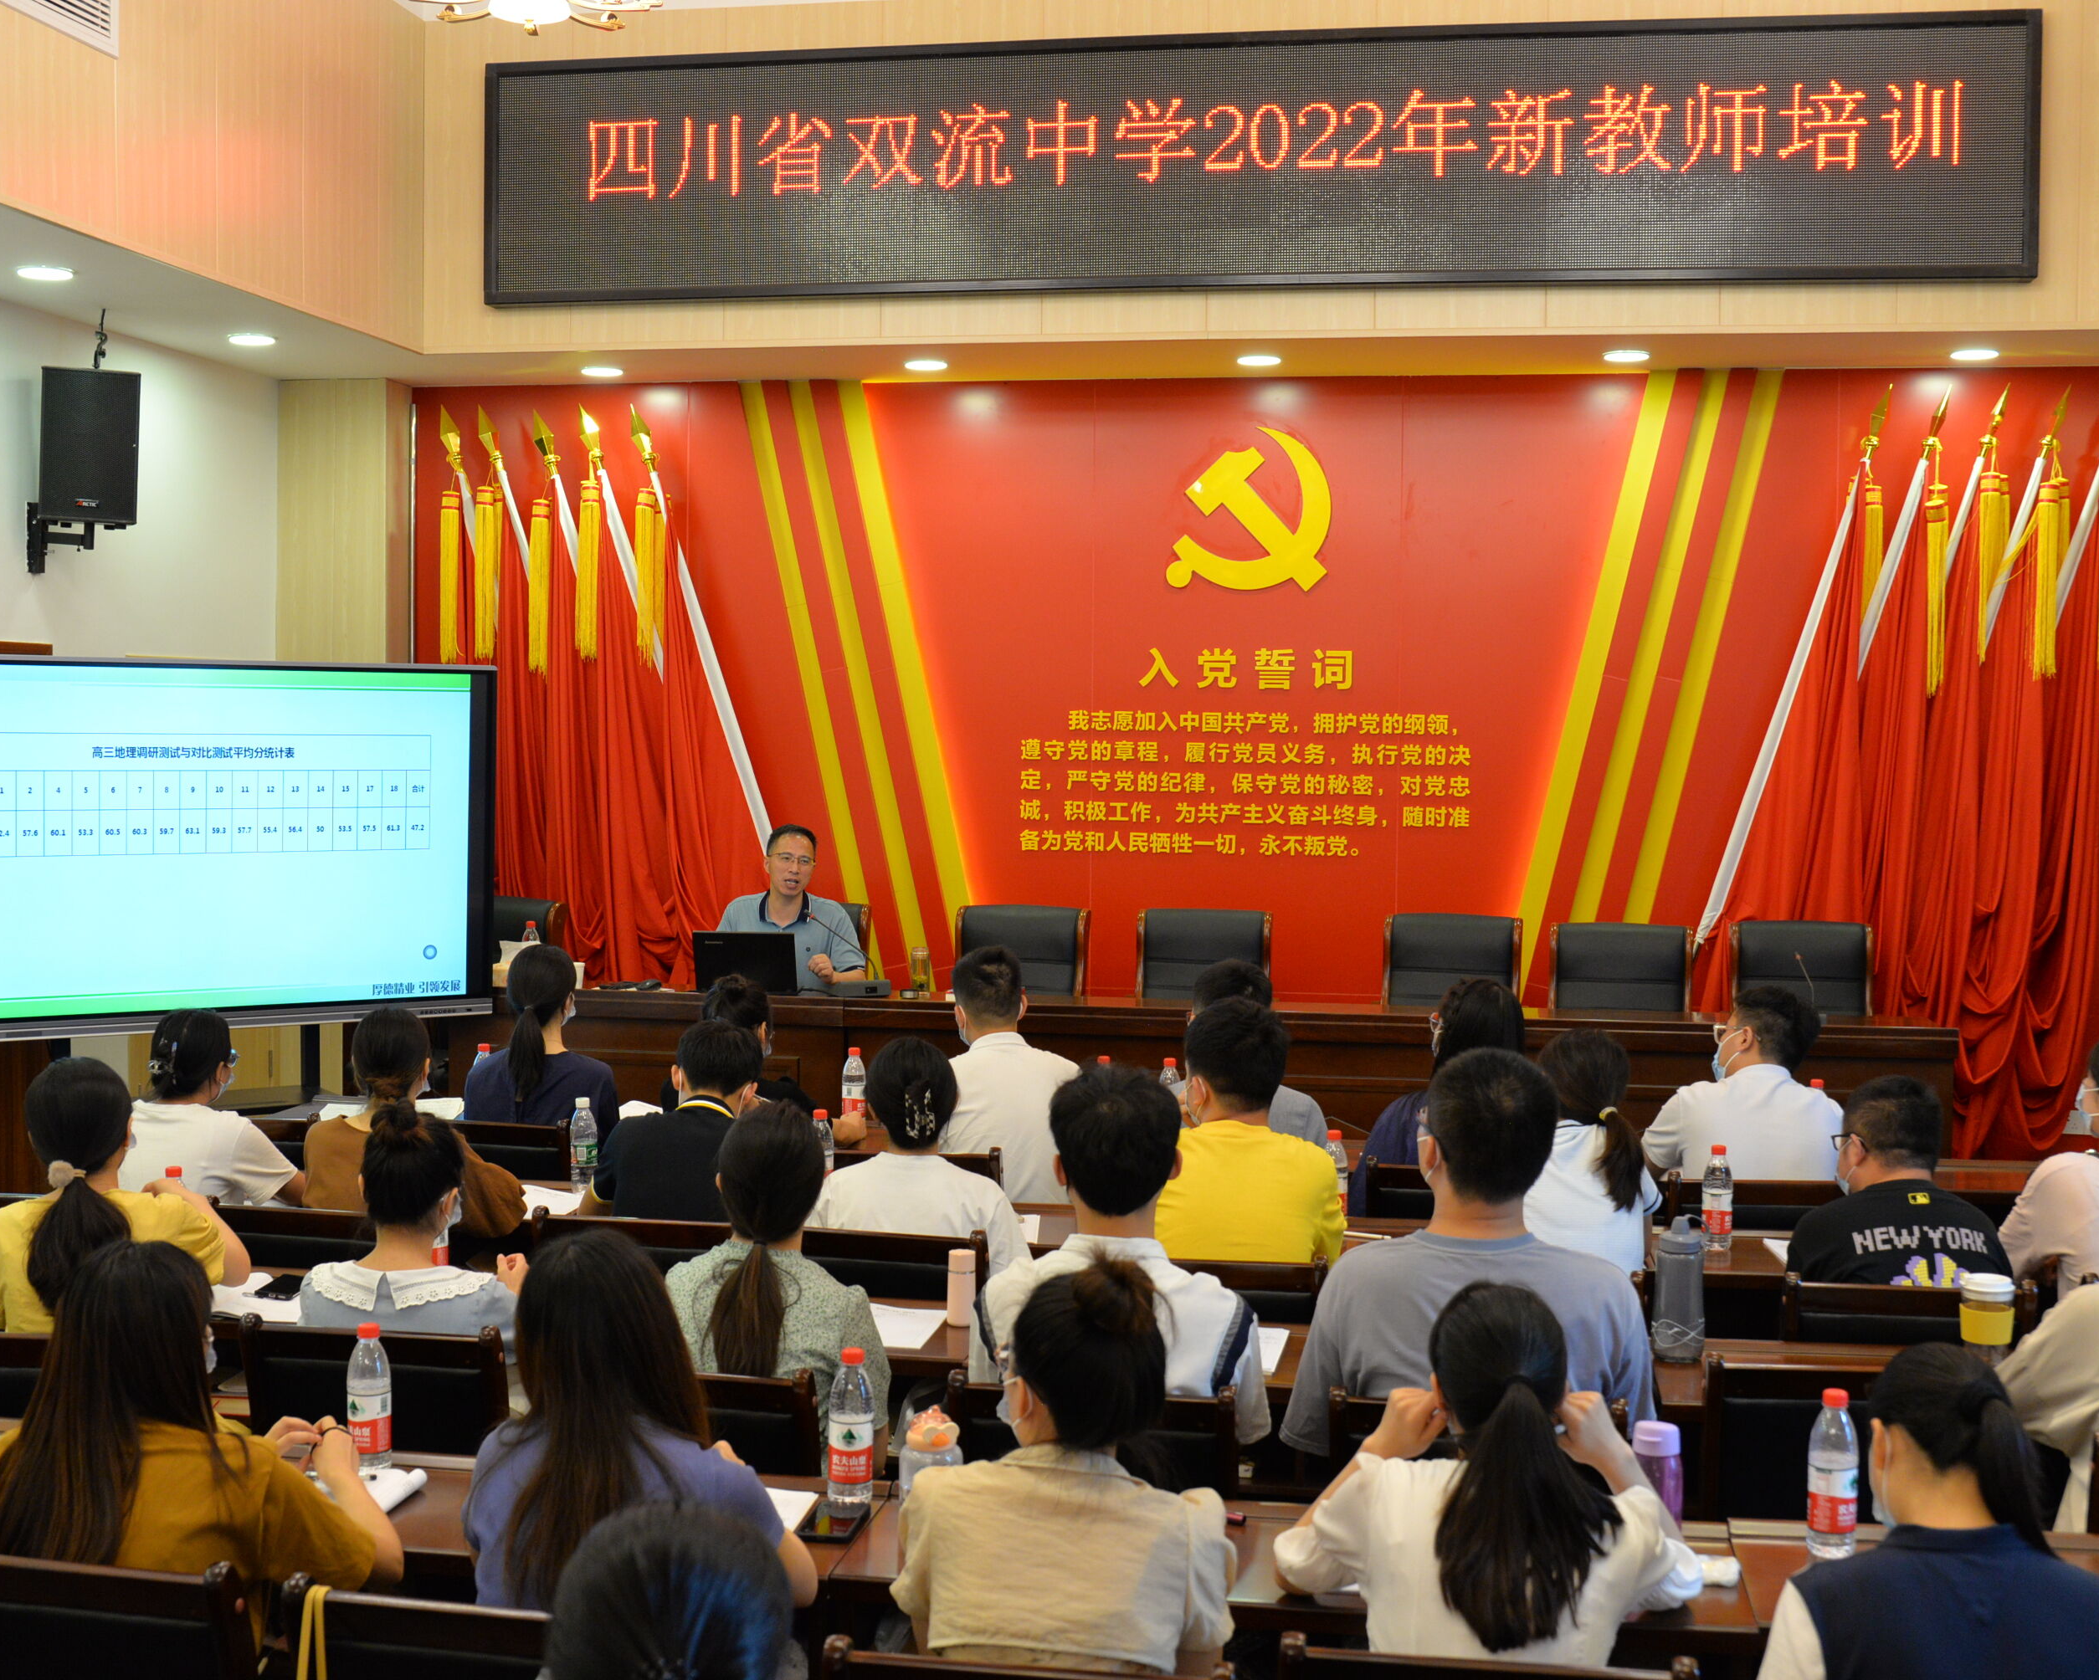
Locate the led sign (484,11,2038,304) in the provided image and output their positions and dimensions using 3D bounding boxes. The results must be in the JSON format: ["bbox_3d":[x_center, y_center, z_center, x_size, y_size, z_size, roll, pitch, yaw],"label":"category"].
[{"bbox_3d":[0.623,-2.405,8.774,5.537,0.895,0.110,1,3,10],"label":"led sign"}]

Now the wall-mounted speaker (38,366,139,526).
[{"bbox_3d":[-3.180,-1.305,8.120,0.315,0.500,0.300,-1,10,-33],"label":"wall-mounted speaker"}]

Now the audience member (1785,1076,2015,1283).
[{"bbox_3d":[1.744,1.087,5.120,0.520,1.240,0.700,1,3,6],"label":"audience member"}]

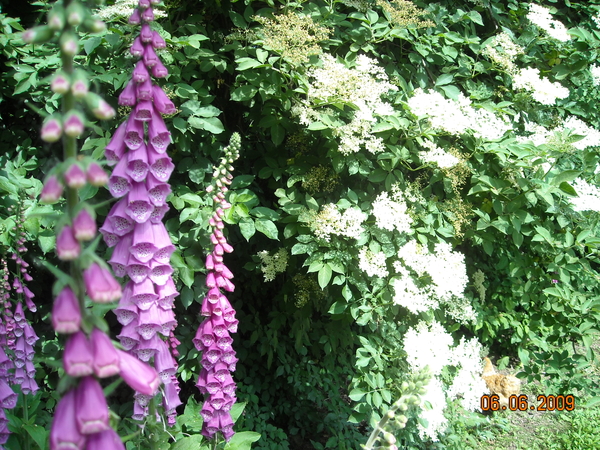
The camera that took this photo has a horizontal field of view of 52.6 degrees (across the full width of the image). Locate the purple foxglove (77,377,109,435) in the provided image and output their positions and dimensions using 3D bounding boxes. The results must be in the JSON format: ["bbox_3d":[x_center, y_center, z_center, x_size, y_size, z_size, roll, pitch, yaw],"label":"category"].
[{"bbox_3d":[-0.144,0.125,0.420,0.022,0.042,0.027,-7,14,-16],"label":"purple foxglove"}]

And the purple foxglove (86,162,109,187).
[{"bbox_3d":[-0.143,-0.036,0.430,0.015,0.018,0.019,-12,21,-22],"label":"purple foxglove"}]

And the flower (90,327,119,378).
[{"bbox_3d":[-0.135,0.089,0.420,0.018,0.034,0.019,-2,-14,-25],"label":"flower"}]

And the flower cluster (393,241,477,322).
[{"bbox_3d":[0.385,0.163,1.750,0.235,0.230,0.110,1,7,9],"label":"flower cluster"}]

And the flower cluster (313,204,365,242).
[{"bbox_3d":[0.102,-0.007,1.600,0.148,0.095,0.095,0,7,3],"label":"flower cluster"}]

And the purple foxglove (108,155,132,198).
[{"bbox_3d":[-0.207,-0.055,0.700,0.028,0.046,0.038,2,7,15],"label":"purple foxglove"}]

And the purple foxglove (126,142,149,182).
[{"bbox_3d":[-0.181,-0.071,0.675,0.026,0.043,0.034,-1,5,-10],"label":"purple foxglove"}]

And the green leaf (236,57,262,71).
[{"bbox_3d":[-0.141,-0.453,1.700,0.078,0.014,0.050,-16,31,-10],"label":"green leaf"}]

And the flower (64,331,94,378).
[{"bbox_3d":[-0.162,0.094,0.445,0.022,0.034,0.026,-2,7,-17],"label":"flower"}]

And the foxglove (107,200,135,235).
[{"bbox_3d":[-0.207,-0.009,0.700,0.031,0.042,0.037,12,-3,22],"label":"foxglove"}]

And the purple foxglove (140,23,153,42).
[{"bbox_3d":[-0.180,-0.225,0.710,0.014,0.022,0.017,-2,7,-14],"label":"purple foxglove"}]

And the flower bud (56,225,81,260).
[{"bbox_3d":[-0.162,0.012,0.425,0.018,0.026,0.021,-2,15,-16],"label":"flower bud"}]

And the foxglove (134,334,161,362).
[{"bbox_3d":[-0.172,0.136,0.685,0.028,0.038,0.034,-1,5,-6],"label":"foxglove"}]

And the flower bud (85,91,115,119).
[{"bbox_3d":[-0.133,-0.079,0.405,0.025,0.011,0.011,37,-3,17],"label":"flower bud"}]

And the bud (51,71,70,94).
[{"bbox_3d":[-0.166,-0.099,0.420,0.013,0.018,0.013,-1,-25,-15],"label":"bud"}]

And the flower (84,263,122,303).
[{"bbox_3d":[-0.136,0.039,0.420,0.021,0.028,0.019,-4,-18,-40],"label":"flower"}]

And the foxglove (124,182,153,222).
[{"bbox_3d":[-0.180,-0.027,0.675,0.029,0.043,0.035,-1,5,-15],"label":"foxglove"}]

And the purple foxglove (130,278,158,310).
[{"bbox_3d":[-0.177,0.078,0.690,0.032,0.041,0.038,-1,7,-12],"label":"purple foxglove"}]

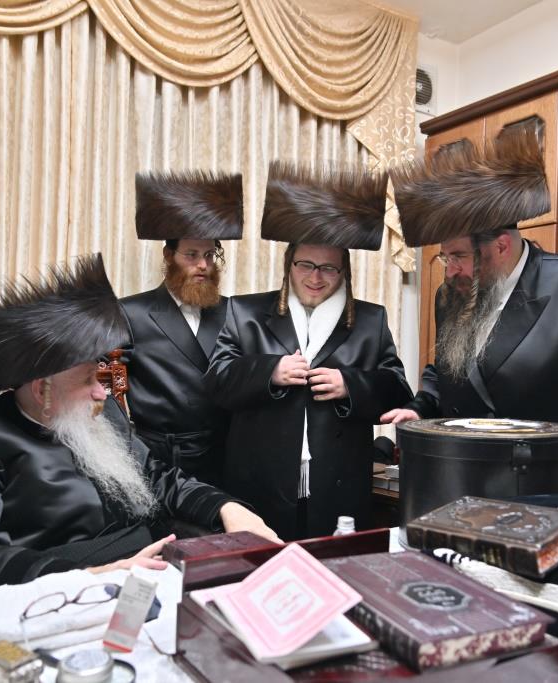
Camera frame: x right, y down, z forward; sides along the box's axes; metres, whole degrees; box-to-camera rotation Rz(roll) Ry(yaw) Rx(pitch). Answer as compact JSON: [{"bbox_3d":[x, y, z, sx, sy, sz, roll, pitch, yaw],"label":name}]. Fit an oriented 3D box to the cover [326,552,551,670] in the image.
[{"bbox_3d":[0.153,0.291,0.770,0.165,0.034,0.247,2,-1,-23],"label":"cover"}]

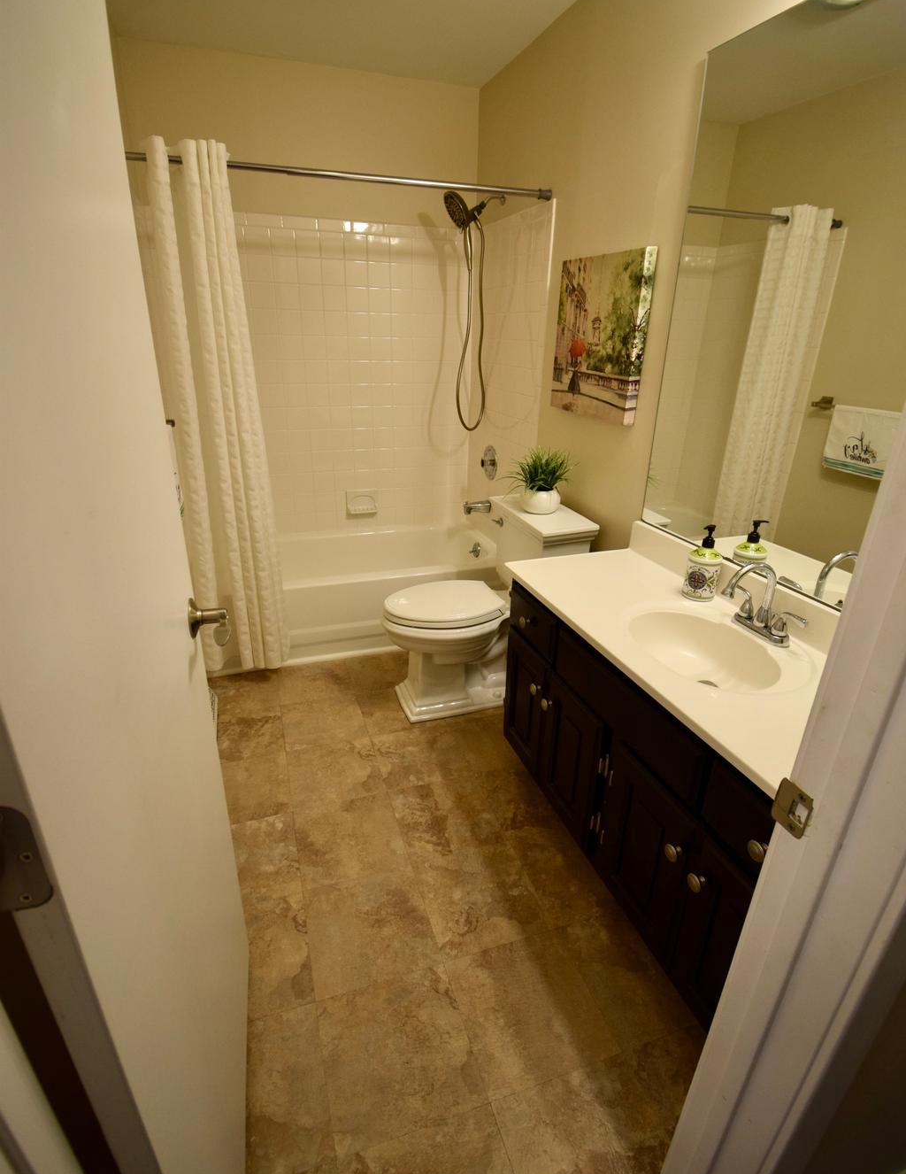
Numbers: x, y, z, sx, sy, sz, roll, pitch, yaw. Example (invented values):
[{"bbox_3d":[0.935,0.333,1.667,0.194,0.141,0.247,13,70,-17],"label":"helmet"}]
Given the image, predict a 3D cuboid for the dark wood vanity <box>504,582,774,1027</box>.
[{"bbox_3d":[0.609,0.488,1.532,0.475,0.715,1.190,-8,26,-18],"label":"dark wood vanity"}]

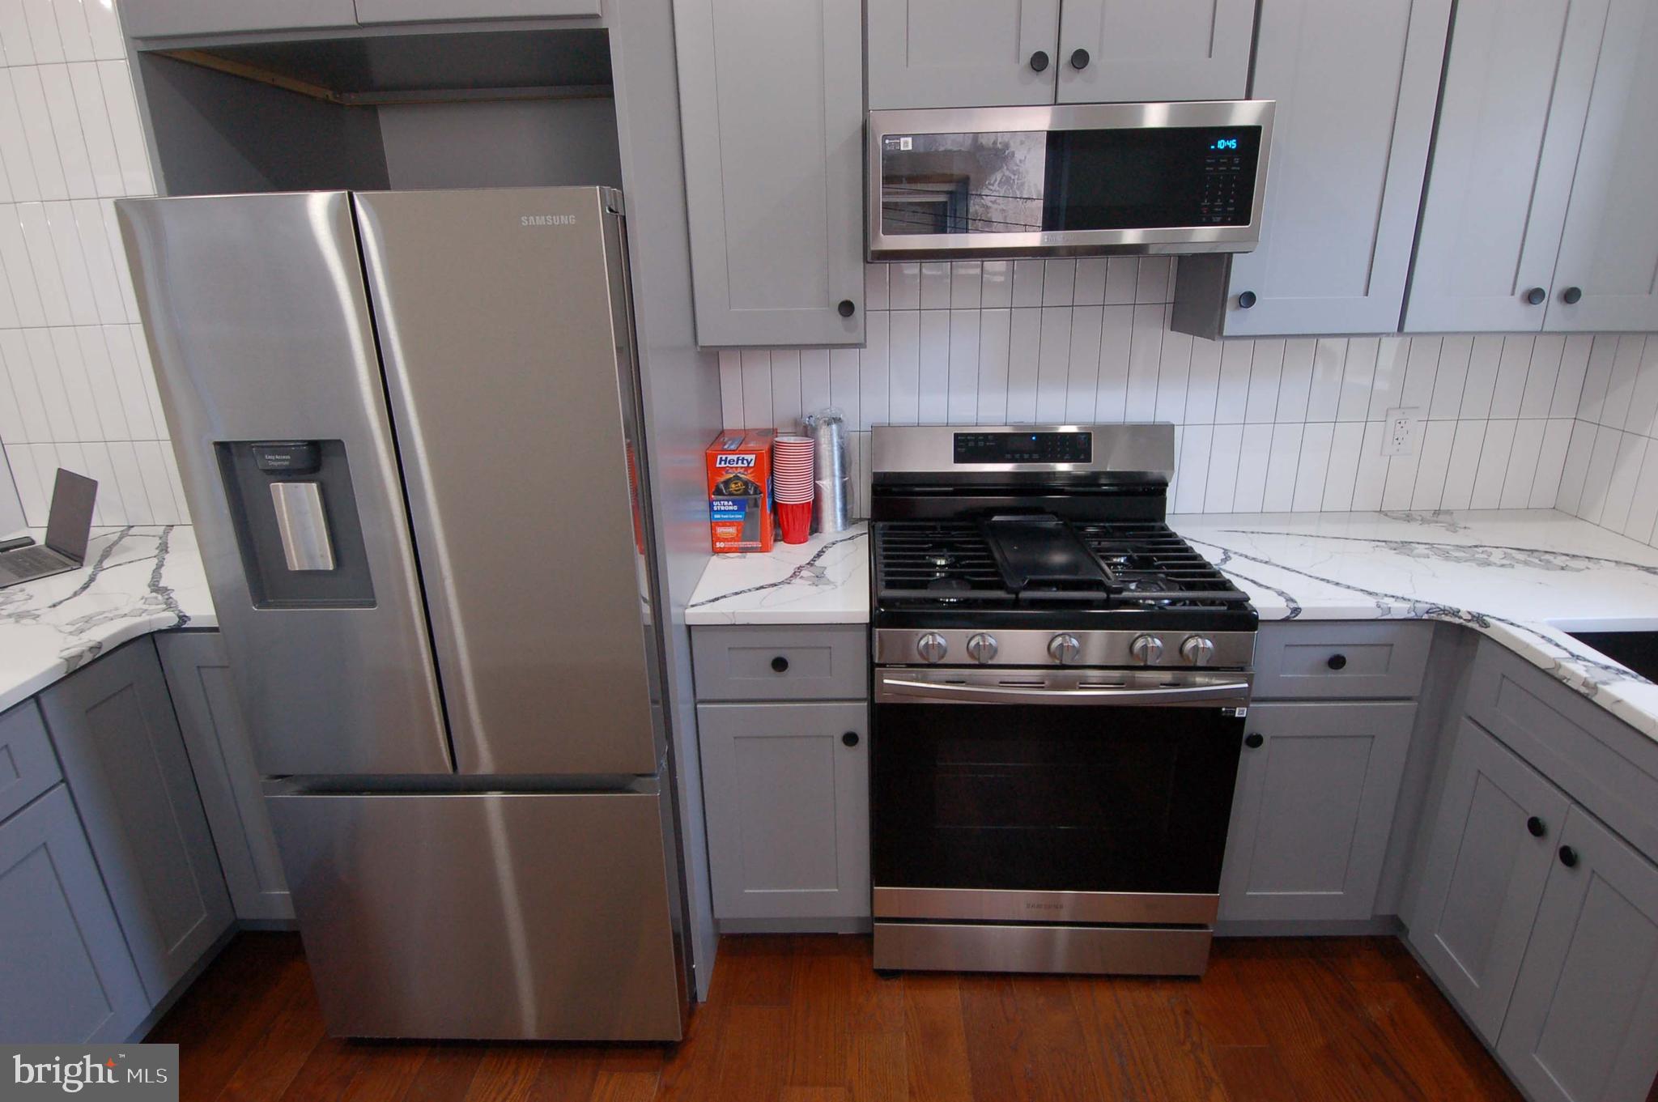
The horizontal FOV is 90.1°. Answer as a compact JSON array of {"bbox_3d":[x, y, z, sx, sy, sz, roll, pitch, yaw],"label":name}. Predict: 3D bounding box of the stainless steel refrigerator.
[{"bbox_3d":[-0.687,0.130,1.906,0.749,1.690,0.847,0,18,2],"label":"stainless steel refrigerator"}]

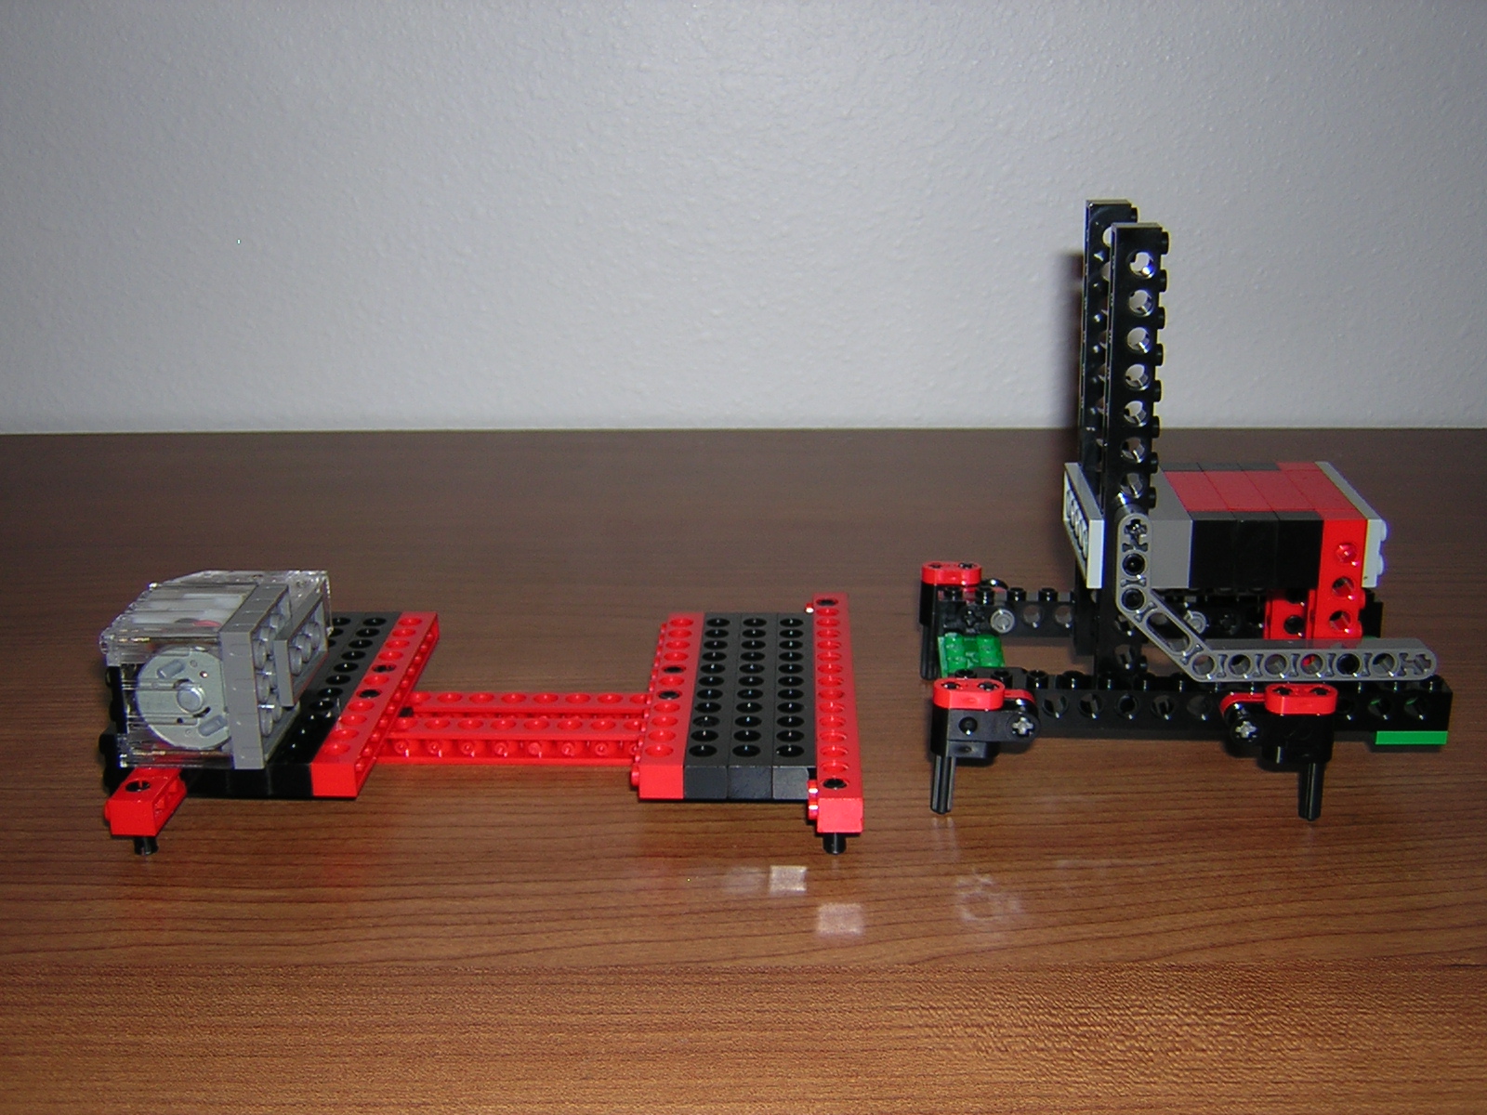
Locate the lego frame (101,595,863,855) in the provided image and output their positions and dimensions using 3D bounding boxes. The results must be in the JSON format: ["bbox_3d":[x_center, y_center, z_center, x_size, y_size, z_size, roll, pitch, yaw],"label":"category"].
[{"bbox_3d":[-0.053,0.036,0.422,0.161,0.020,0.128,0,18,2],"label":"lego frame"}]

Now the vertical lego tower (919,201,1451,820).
[{"bbox_3d":[0.101,-0.017,0.403,0.118,0.126,0.094,0,18,3],"label":"vertical lego tower"}]

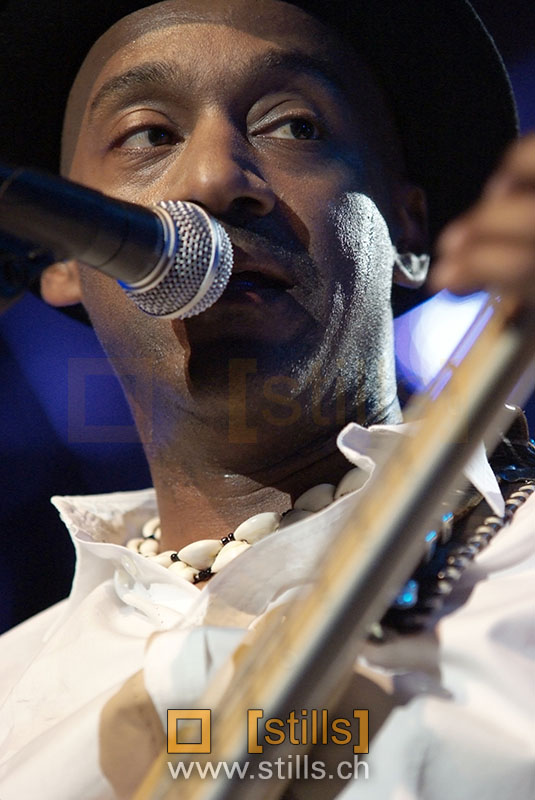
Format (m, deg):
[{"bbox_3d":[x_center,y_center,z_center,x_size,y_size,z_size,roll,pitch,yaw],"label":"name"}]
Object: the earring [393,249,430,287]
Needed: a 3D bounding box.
[{"bbox_3d":[0.065,-0.059,2.180,0.016,0.016,0.008,13,-21,-33],"label":"earring"}]

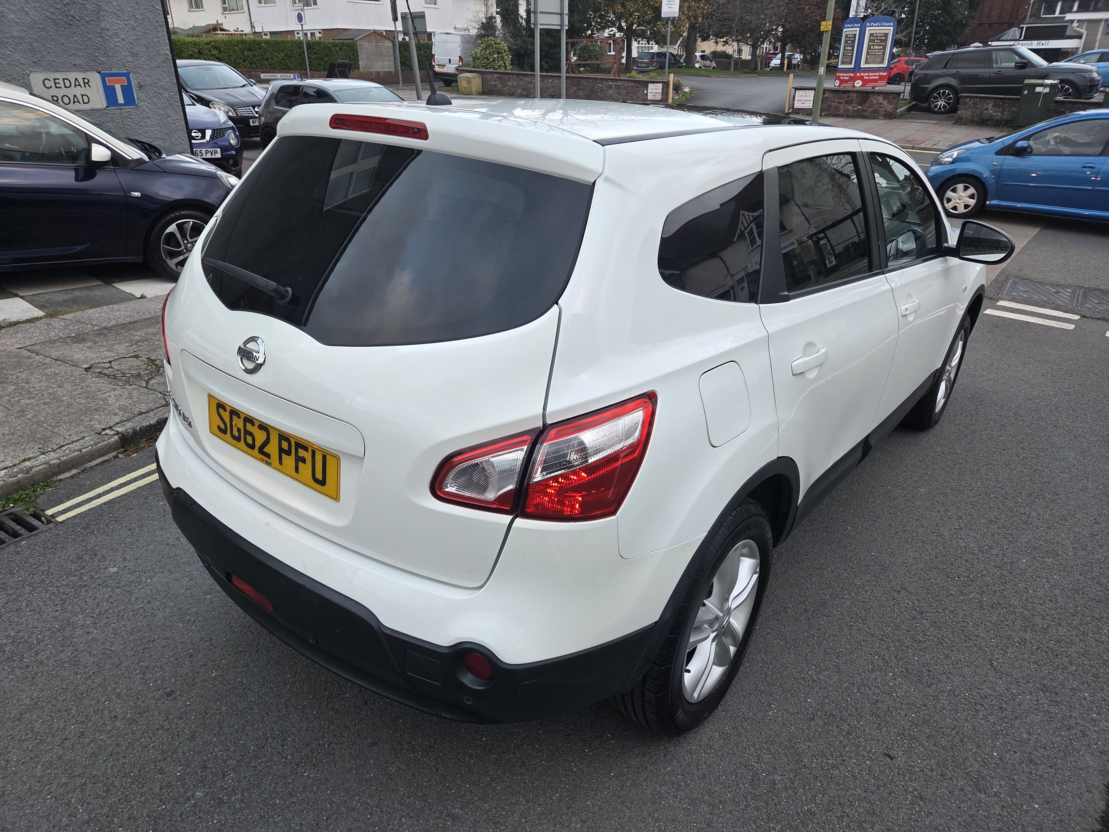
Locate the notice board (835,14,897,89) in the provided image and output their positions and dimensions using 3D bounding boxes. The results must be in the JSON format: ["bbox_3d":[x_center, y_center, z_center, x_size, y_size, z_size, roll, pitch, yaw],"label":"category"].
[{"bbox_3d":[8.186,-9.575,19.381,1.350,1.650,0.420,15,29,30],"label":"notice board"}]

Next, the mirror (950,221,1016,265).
[{"bbox_3d":[1.817,-0.736,3.140,0.240,0.175,0.160,19,28,33],"label":"mirror"}]

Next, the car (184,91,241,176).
[{"bbox_3d":[-6.416,-4.413,11.246,4.135,1.565,1.770,20,31,37],"label":"car"}]

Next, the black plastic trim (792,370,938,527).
[{"bbox_3d":[1.314,0.077,3.034,0.100,0.205,1.900,19,28,33],"label":"black plastic trim"}]

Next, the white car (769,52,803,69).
[{"bbox_3d":[23.359,-35.673,74.191,4.200,1.530,1.750,-22,32,-39],"label":"white car"}]

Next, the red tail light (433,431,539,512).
[{"bbox_3d":[-0.125,0.097,1.432,0.225,0.200,0.090,13,25,23],"label":"red tail light"}]

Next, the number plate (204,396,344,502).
[{"bbox_3d":[-0.661,0.065,1.708,0.520,0.113,0.014,19,22,33],"label":"number plate"}]

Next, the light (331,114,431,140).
[{"bbox_3d":[-0.408,-0.673,1.712,0.352,0.040,0.036,19,28,33],"label":"light"}]

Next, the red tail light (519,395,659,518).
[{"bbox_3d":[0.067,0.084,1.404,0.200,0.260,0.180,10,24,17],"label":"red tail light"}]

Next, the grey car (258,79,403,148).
[{"bbox_3d":[-3.770,-5.599,13.954,4.150,1.460,1.770,19,31,36],"label":"grey car"}]

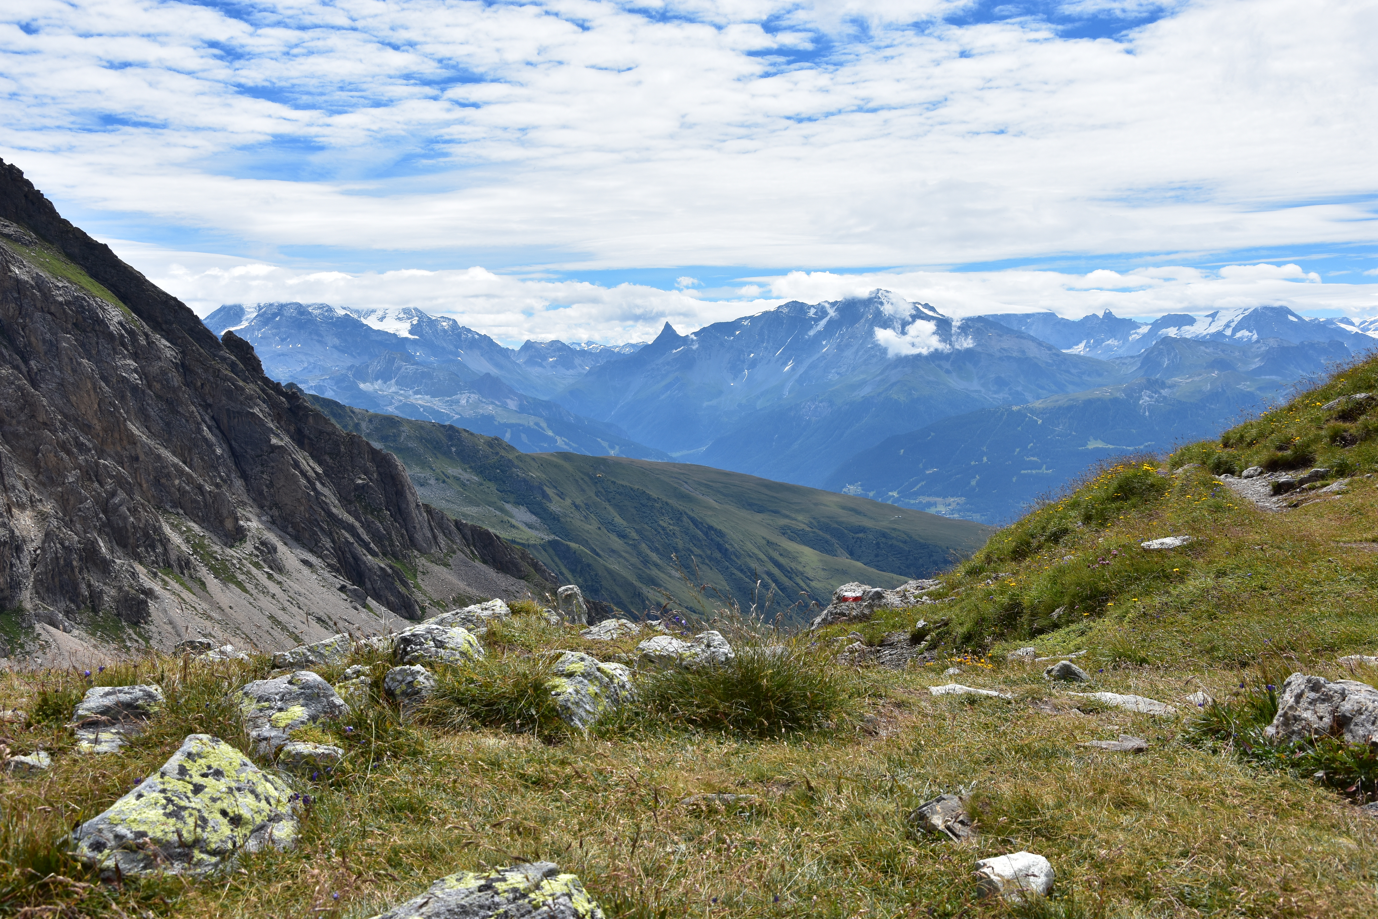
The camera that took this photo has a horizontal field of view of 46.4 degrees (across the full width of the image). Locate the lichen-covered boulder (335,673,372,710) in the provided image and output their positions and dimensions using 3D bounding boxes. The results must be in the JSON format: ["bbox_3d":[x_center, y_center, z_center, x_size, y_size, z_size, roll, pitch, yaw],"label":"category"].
[{"bbox_3d":[-1.510,1.039,7.229,0.179,0.142,0.160,-1,3,-12],"label":"lichen-covered boulder"}]

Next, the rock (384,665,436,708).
[{"bbox_3d":[-1.469,1.189,8.450,0.272,0.215,0.250,0,2,-10],"label":"rock"}]

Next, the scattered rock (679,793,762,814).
[{"bbox_3d":[0.109,1.174,5.539,0.276,0.055,0.170,0,3,1],"label":"scattered rock"}]

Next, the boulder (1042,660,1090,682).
[{"bbox_3d":[2.163,1.214,9.200,0.265,0.110,0.220,1,2,13],"label":"boulder"}]

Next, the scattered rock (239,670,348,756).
[{"bbox_3d":[-1.590,0.999,6.459,0.440,0.305,0.360,-1,3,-14],"label":"scattered rock"}]

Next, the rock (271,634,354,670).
[{"bbox_3d":[-2.227,1.133,9.500,0.465,0.198,0.360,-1,2,-13],"label":"rock"}]

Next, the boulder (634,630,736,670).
[{"bbox_3d":[-0.021,0.960,8.015,0.478,0.214,0.340,0,3,0],"label":"boulder"}]

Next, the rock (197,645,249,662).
[{"bbox_3d":[-2.417,1.007,8.359,0.280,0.100,0.210,-1,3,-16],"label":"rock"}]

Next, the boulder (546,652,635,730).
[{"bbox_3d":[-0.423,0.975,6.914,0.381,0.303,0.360,0,3,-4],"label":"boulder"}]

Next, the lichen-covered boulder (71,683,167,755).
[{"bbox_3d":[-2.645,1.203,7.450,0.434,0.298,0.360,-1,2,-20],"label":"lichen-covered boulder"}]

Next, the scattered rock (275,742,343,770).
[{"bbox_3d":[-1.452,1.122,6.160,0.262,0.091,0.200,-1,3,-13],"label":"scattered rock"}]

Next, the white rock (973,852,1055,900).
[{"bbox_3d":[1.074,1.374,5.300,0.263,0.140,0.210,0,2,12],"label":"white rock"}]

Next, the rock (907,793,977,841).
[{"bbox_3d":[0.937,1.321,5.950,0.259,0.159,0.220,0,2,9],"label":"rock"}]

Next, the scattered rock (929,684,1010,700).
[{"bbox_3d":[1.512,1.249,8.650,0.446,0.065,0.280,0,2,10],"label":"scattered rock"}]

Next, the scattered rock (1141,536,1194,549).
[{"bbox_3d":[3.181,0.549,10.701,0.359,0.080,0.220,1,3,17],"label":"scattered rock"}]

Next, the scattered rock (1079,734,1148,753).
[{"bbox_3d":[1.691,1.124,6.403,0.278,0.061,0.170,1,3,15],"label":"scattered rock"}]

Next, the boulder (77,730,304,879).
[{"bbox_3d":[-1.582,1.043,5.052,0.735,0.370,0.550,-1,3,-17],"label":"boulder"}]

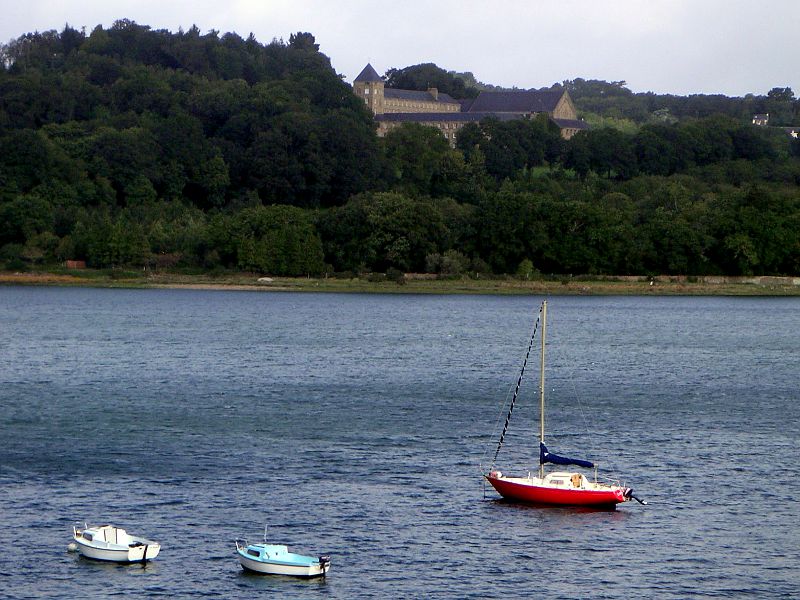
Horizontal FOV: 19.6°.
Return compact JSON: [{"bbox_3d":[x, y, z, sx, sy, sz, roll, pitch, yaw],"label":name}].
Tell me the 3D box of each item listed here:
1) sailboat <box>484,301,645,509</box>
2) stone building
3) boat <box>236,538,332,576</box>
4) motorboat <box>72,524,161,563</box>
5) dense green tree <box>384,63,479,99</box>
[{"bbox_3d":[8.270,5.117,115.786,8.300,10.250,2.450,1,2,23],"label":"sailboat"},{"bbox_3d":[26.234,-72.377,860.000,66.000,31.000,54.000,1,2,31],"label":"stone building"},{"bbox_3d":[-4.612,10.123,90.737,4.200,1.200,1.650,1,2,35],"label":"boat"},{"bbox_3d":[-11.569,9.951,94.316,1.750,1.300,4.200,-1,2,-43],"label":"motorboat"},{"bbox_3d":[12.676,-85.914,930.000,38.000,20.000,26.000,0,1,0],"label":"dense green tree"}]

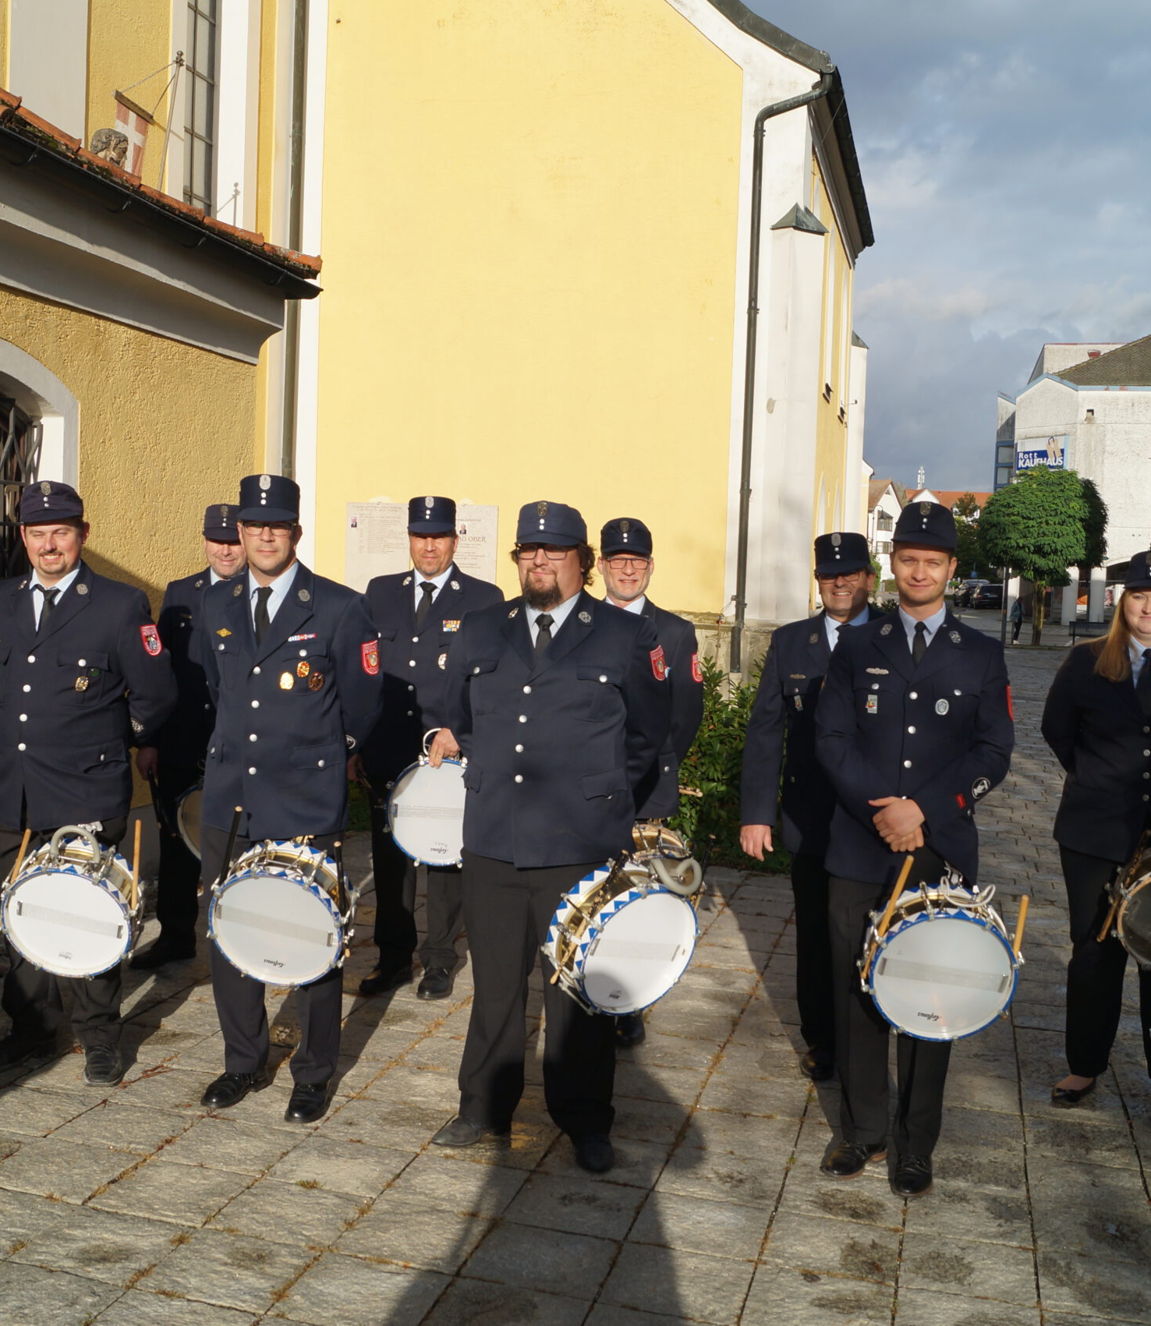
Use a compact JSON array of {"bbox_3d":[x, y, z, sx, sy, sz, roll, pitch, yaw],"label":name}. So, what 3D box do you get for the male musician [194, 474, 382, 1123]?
[{"bbox_3d":[-0.867,0.400,4.481,0.570,1.875,0.400,3,4,17],"label":"male musician"}]

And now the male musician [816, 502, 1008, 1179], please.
[{"bbox_3d":[0.943,0.501,4.180,0.550,1.870,0.420,3,3,14],"label":"male musician"}]

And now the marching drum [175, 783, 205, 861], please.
[{"bbox_3d":[-1.349,0.591,5.853,0.380,0.380,0.165,0,25,-2],"label":"marching drum"}]

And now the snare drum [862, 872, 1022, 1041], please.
[{"bbox_3d":[0.981,0.811,4.049,0.395,0.395,0.175,1,21,2],"label":"snare drum"}]

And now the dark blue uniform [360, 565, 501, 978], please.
[{"bbox_3d":[-0.540,0.411,5.723,0.540,1.566,0.340,3,3,10],"label":"dark blue uniform"}]

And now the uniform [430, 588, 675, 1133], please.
[{"bbox_3d":[-0.057,0.581,4.219,0.630,1.530,0.430,3,3,13],"label":"uniform"}]

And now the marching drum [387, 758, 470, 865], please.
[{"bbox_3d":[-0.485,0.536,5.408,0.385,0.385,0.170,0,-1,-2],"label":"marching drum"}]

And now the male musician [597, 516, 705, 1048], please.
[{"bbox_3d":[0.188,0.412,5.225,0.560,1.835,0.400,3,4,15],"label":"male musician"}]

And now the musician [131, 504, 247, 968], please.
[{"bbox_3d":[-1.470,0.284,6.103,0.600,1.820,0.420,2,3,-5],"label":"musician"}]

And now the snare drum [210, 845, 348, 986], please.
[{"bbox_3d":[-0.836,0.721,4.304,0.385,0.385,0.170,0,25,10],"label":"snare drum"}]

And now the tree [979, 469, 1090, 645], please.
[{"bbox_3d":[15.967,-3.718,52.000,3.800,6.200,3.800,2,3,0],"label":"tree"}]

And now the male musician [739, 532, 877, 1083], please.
[{"bbox_3d":[0.846,0.470,5.023,0.570,1.820,0.400,3,4,17],"label":"male musician"}]

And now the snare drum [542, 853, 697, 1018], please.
[{"bbox_3d":[0.133,0.751,4.083,0.395,0.395,0.175,-15,30,-29],"label":"snare drum"}]

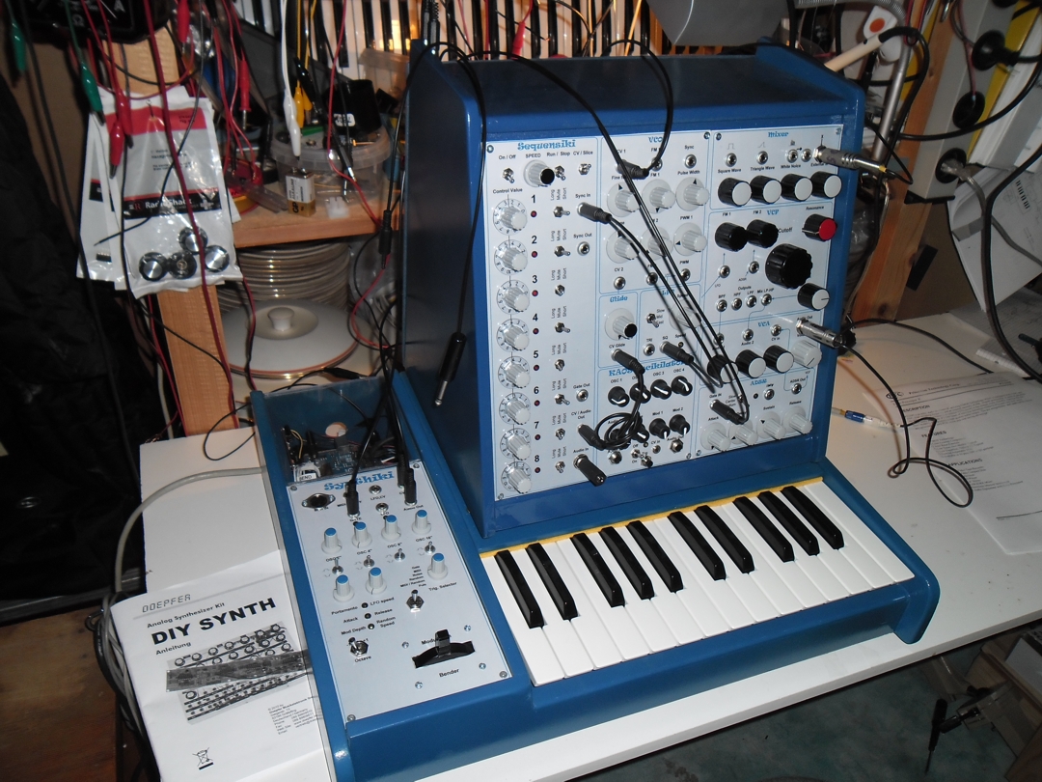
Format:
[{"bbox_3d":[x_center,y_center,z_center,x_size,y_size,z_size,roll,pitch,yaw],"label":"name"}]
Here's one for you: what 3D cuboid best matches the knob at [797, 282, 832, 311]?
[{"bbox_3d":[0.254,-0.081,0.705,0.019,0.019,0.018,-9,23,-20],"label":"knob"}]

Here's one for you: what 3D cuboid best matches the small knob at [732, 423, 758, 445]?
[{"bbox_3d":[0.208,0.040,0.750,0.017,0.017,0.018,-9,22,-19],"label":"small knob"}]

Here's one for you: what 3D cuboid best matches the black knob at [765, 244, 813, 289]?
[{"bbox_3d":[0.227,-0.104,0.685,0.035,0.035,0.018,-9,23,-20],"label":"black knob"}]

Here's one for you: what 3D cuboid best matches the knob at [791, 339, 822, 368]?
[{"bbox_3d":[0.265,-0.034,0.749,0.022,0.022,0.016,-9,22,-20],"label":"knob"}]

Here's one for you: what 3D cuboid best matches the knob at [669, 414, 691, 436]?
[{"bbox_3d":[0.139,0.031,0.698,0.017,0.017,0.011,-9,23,-20],"label":"knob"}]

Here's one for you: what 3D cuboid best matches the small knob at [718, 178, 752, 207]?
[{"bbox_3d":[0.170,-0.157,0.642,0.019,0.019,0.018,-9,23,-20],"label":"small knob"}]

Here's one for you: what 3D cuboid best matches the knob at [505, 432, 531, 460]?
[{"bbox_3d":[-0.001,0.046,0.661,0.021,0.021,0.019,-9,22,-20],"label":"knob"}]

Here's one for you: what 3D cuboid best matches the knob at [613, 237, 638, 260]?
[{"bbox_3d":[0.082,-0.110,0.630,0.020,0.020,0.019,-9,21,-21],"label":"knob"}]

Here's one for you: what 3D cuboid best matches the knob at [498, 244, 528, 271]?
[{"bbox_3d":[-0.004,-0.095,0.589,0.025,0.025,0.018,-9,23,-20],"label":"knob"}]

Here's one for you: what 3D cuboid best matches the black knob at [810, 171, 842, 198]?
[{"bbox_3d":[0.260,-0.173,0.688,0.022,0.022,0.015,-9,21,-21],"label":"black knob"}]

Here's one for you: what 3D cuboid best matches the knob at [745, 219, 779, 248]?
[{"bbox_3d":[0.205,-0.132,0.688,0.021,0.021,0.017,-9,22,-19],"label":"knob"}]

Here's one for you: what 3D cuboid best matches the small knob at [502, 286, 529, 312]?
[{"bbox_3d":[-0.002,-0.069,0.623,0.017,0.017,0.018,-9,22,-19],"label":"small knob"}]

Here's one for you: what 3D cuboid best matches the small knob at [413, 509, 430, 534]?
[{"bbox_3d":[-0.079,0.104,0.654,0.015,0.017,0.015,4,36,-3],"label":"small knob"}]

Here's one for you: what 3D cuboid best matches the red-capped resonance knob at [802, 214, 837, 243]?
[{"bbox_3d":[0.258,-0.139,0.698,0.022,0.022,0.017,-9,21,-21],"label":"red-capped resonance knob"}]

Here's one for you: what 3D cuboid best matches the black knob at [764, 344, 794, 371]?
[{"bbox_3d":[0.235,-0.028,0.738,0.022,0.022,0.017,-9,22,-20],"label":"black knob"}]

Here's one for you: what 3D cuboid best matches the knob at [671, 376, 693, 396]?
[{"bbox_3d":[0.142,-0.003,0.711,0.017,0.017,0.013,-9,22,-19],"label":"knob"}]

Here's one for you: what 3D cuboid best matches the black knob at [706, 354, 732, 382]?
[{"bbox_3d":[0.175,-0.018,0.703,0.022,0.022,0.016,-9,21,-21],"label":"black knob"}]

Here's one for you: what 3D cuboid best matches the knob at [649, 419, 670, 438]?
[{"bbox_3d":[0.124,0.034,0.715,0.018,0.018,0.012,-9,22,-20],"label":"knob"}]

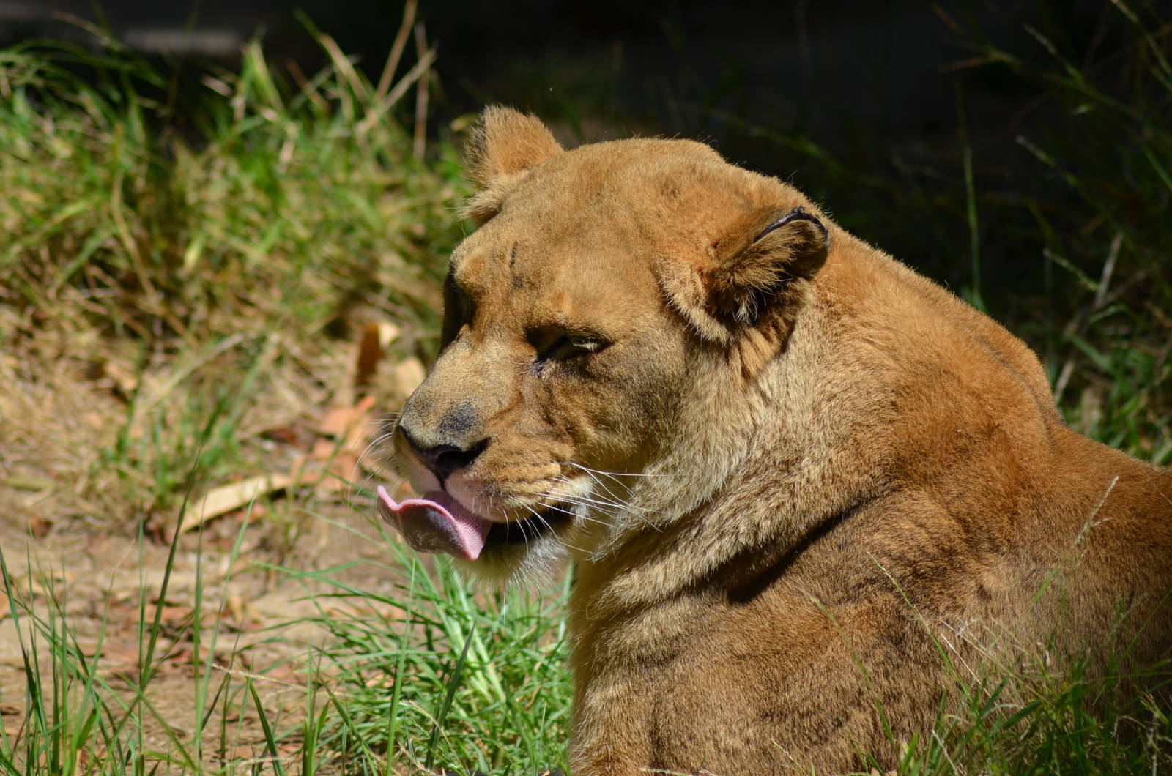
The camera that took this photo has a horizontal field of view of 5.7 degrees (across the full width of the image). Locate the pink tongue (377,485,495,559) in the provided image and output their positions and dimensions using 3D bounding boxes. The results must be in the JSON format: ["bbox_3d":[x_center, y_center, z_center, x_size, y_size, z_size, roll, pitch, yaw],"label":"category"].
[{"bbox_3d":[-0.094,0.084,7.250,0.045,0.030,0.062,-23,28,-31],"label":"pink tongue"}]

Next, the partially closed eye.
[{"bbox_3d":[-0.009,-0.026,7.280,0.050,0.021,0.020,0,22,16],"label":"partially closed eye"}]

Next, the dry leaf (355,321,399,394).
[{"bbox_3d":[-0.157,-0.023,8.800,0.034,0.055,0.018,0,14,0],"label":"dry leaf"}]

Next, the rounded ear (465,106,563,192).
[{"bbox_3d":[-0.046,-0.150,7.420,0.048,0.056,0.075,-15,12,-11],"label":"rounded ear"}]

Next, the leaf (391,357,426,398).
[{"bbox_3d":[-0.131,-0.007,8.800,0.030,0.032,0.015,0,14,0],"label":"leaf"}]

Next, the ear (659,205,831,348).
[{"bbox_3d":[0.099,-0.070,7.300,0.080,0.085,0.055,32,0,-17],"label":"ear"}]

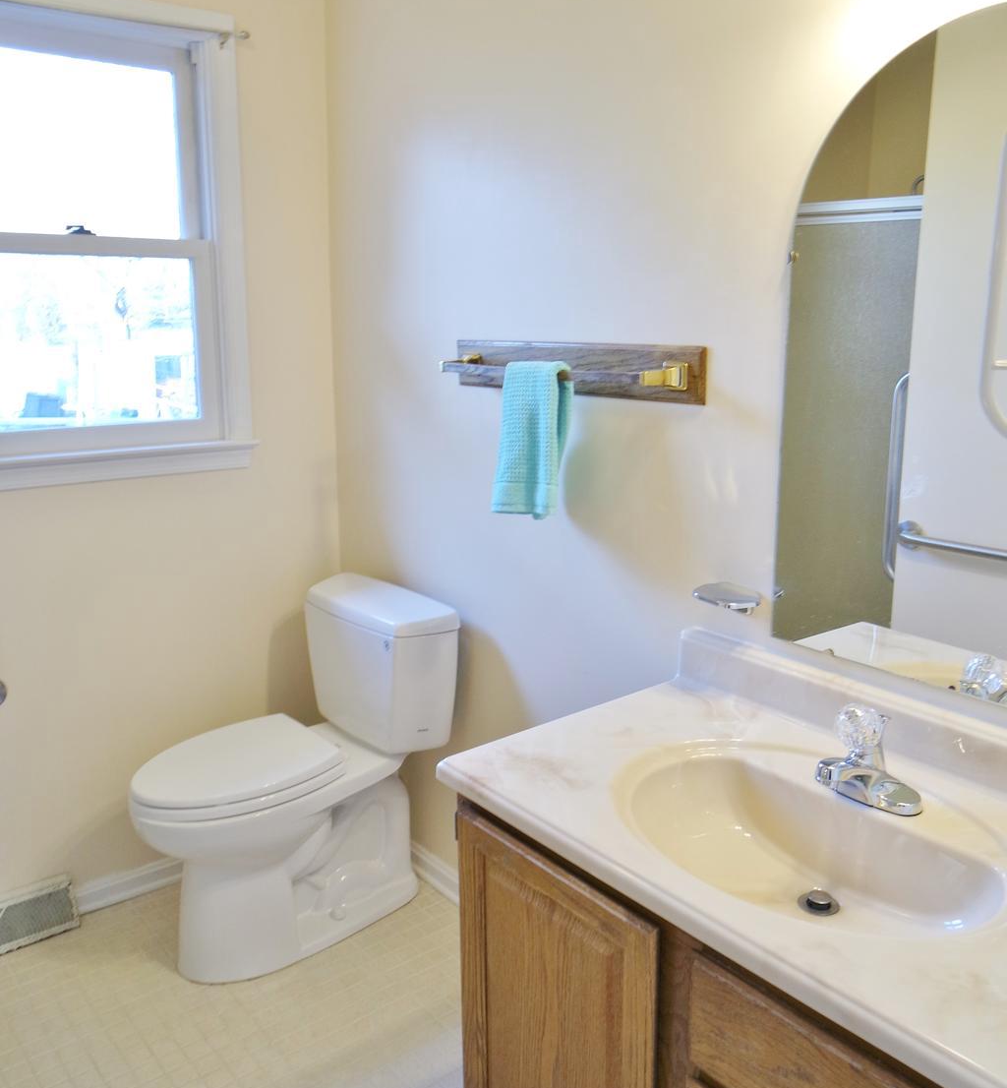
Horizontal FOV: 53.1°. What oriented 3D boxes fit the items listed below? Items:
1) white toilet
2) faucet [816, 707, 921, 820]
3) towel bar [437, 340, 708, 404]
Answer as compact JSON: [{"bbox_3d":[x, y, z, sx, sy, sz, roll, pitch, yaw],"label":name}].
[{"bbox_3d":[-0.520,0.550,2.395,0.718,0.772,0.462,-10,17,-38],"label":"white toilet"},{"bbox_3d":[0.474,0.284,1.359,0.143,0.135,0.162,-10,17,-38],"label":"faucet"},{"bbox_3d":[0.079,-0.338,1.950,0.116,0.098,0.706,-10,17,-38],"label":"towel bar"}]

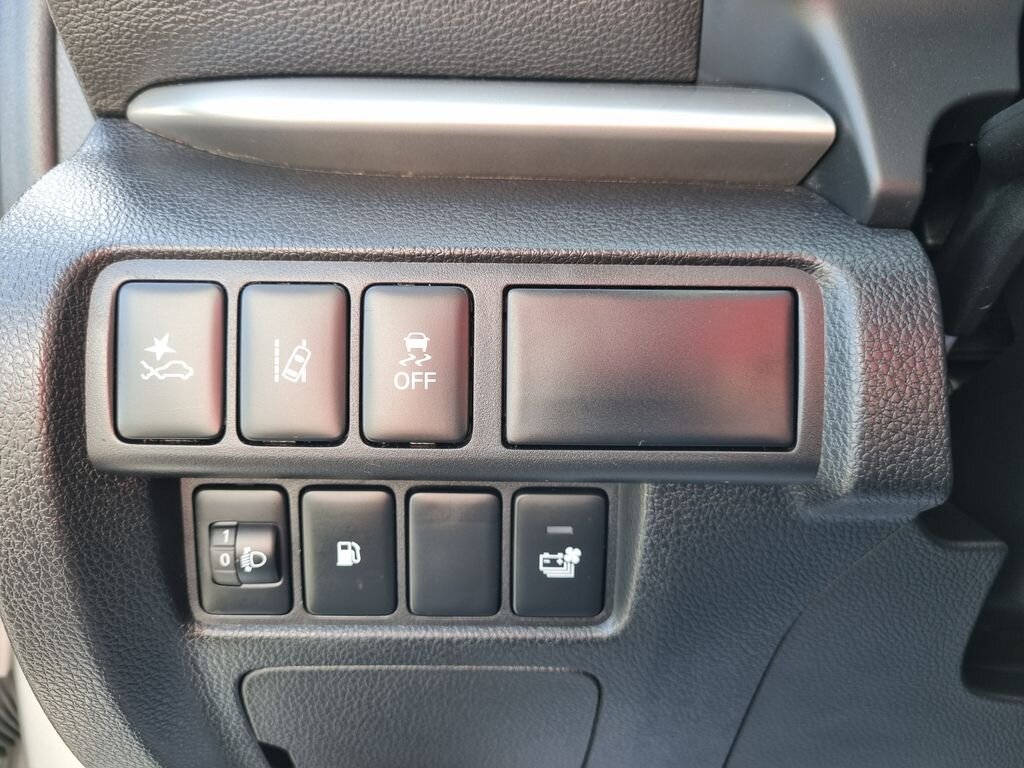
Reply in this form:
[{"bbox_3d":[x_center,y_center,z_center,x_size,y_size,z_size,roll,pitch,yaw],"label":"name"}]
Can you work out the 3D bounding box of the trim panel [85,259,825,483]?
[{"bbox_3d":[-0.013,-0.003,0.182,0.164,0.050,0.024,1,-1,0],"label":"trim panel"}]

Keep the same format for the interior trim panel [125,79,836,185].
[{"bbox_3d":[-0.008,-0.064,0.195,0.174,0.025,0.018,1,-7,0],"label":"interior trim panel"}]

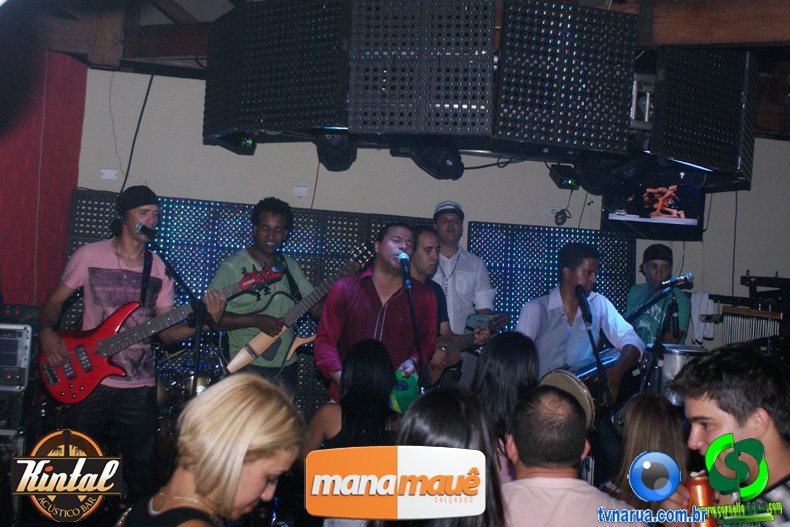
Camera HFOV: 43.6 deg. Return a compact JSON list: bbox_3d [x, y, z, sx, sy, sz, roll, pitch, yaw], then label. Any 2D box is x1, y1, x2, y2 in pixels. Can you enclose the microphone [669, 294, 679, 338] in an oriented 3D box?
[{"bbox_3d":[1.526,0.290,5.400,0.040,0.230,0.040,-4,-5,0],"label":"microphone"}]

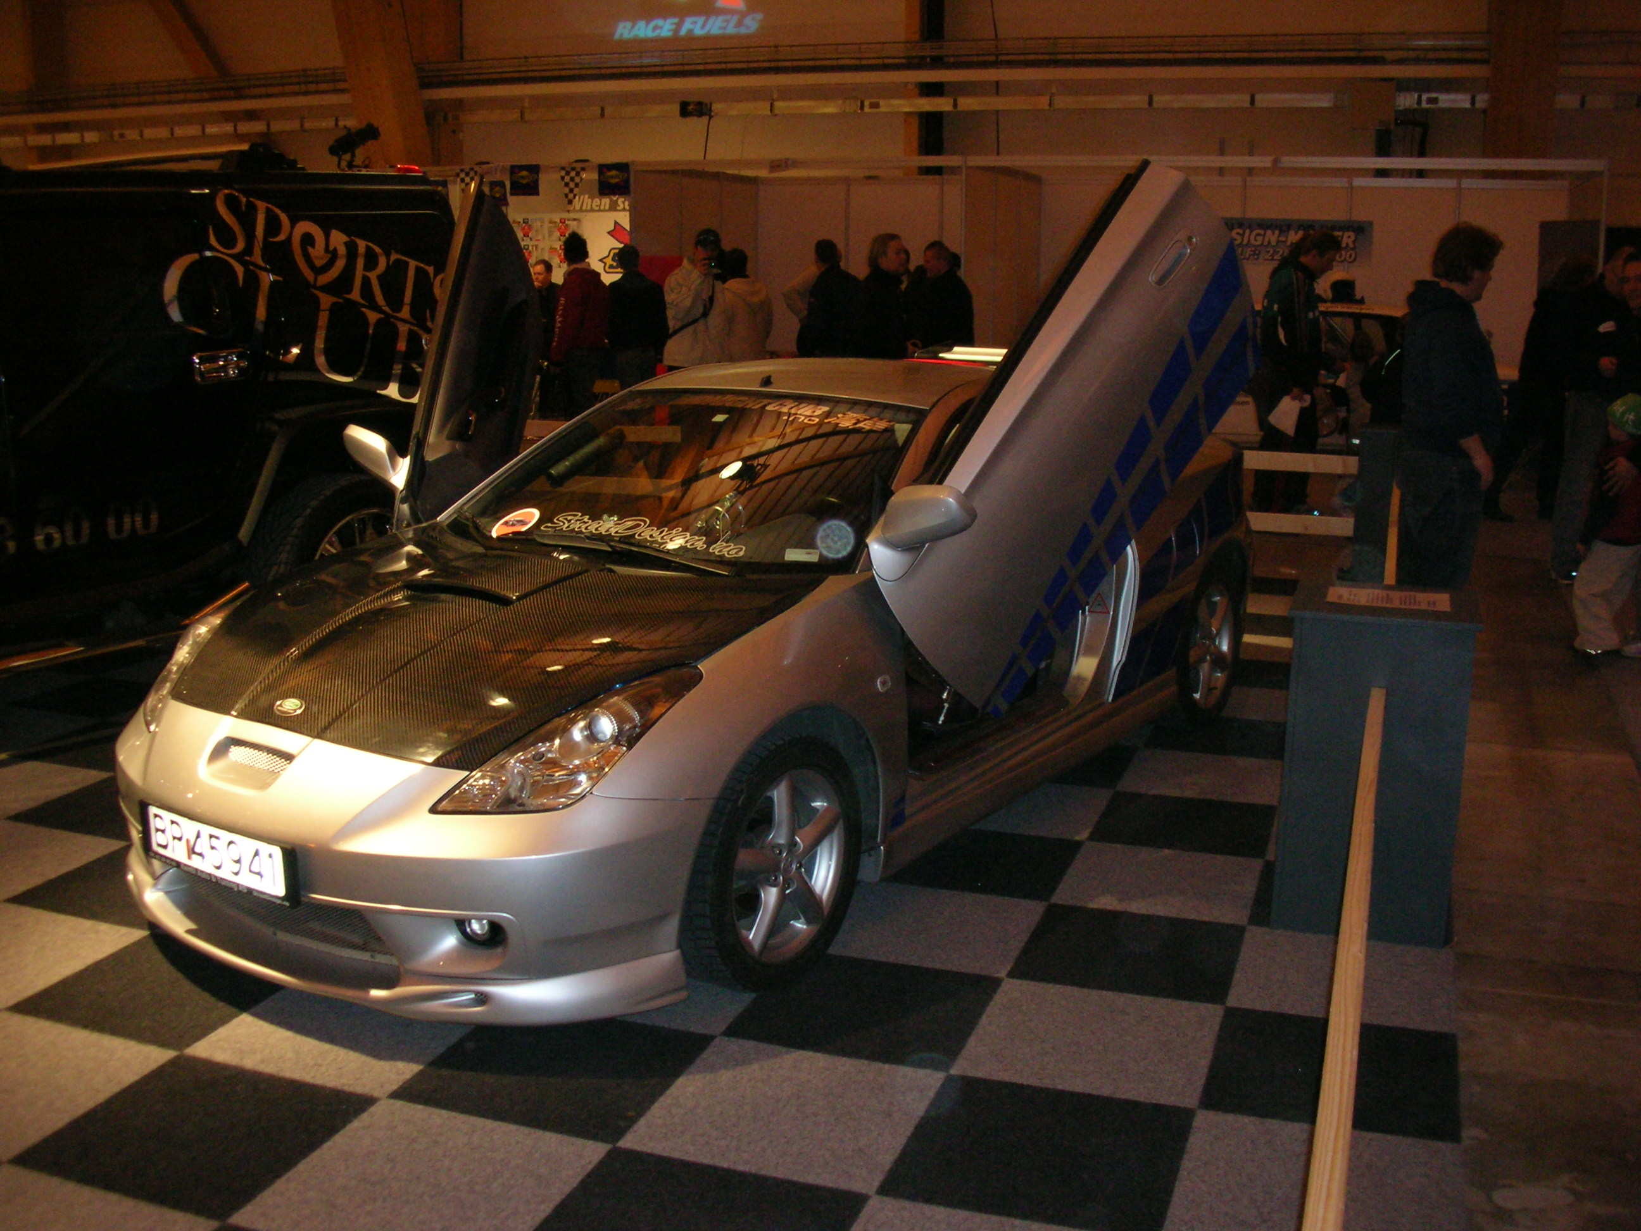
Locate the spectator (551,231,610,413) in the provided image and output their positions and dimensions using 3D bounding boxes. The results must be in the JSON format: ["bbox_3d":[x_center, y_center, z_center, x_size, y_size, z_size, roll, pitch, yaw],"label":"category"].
[{"bbox_3d":[-1.818,-1.994,12.788,0.500,1.862,0.340,-3,12,-14],"label":"spectator"}]

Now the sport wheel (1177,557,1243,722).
[{"bbox_3d":[1.275,0.099,5.805,0.210,0.600,0.600,8,14,32],"label":"sport wheel"}]

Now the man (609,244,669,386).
[{"bbox_3d":[-1.438,-2.032,13.180,0.500,1.779,0.320,1,12,3],"label":"man"}]

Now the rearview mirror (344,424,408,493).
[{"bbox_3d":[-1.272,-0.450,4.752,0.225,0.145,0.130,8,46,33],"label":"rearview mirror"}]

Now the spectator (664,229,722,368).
[{"bbox_3d":[-0.866,-1.693,11.285,0.400,1.840,0.500,5,13,23],"label":"spectator"}]

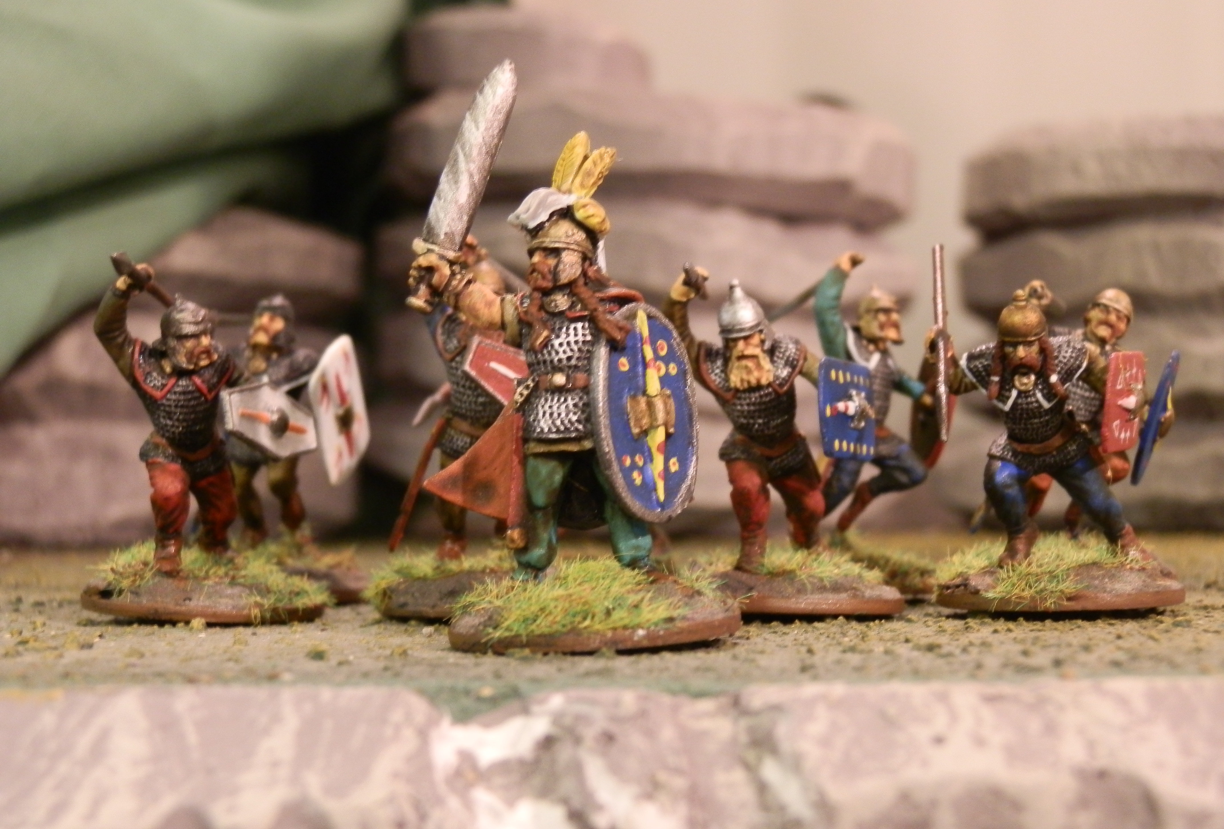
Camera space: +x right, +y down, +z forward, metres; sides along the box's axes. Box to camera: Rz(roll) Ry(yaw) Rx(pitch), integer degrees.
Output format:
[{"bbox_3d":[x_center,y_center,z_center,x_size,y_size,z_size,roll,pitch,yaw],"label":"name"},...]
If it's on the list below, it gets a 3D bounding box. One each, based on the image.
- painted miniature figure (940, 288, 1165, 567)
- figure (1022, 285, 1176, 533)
[{"bbox_3d":[0.044,0.002,0.215,0.024,0.028,0.017,0,0,10],"label":"painted miniature figure"},{"bbox_3d":[0.055,0.000,0.246,0.018,0.029,0.019,0,0,-37],"label":"figure"}]

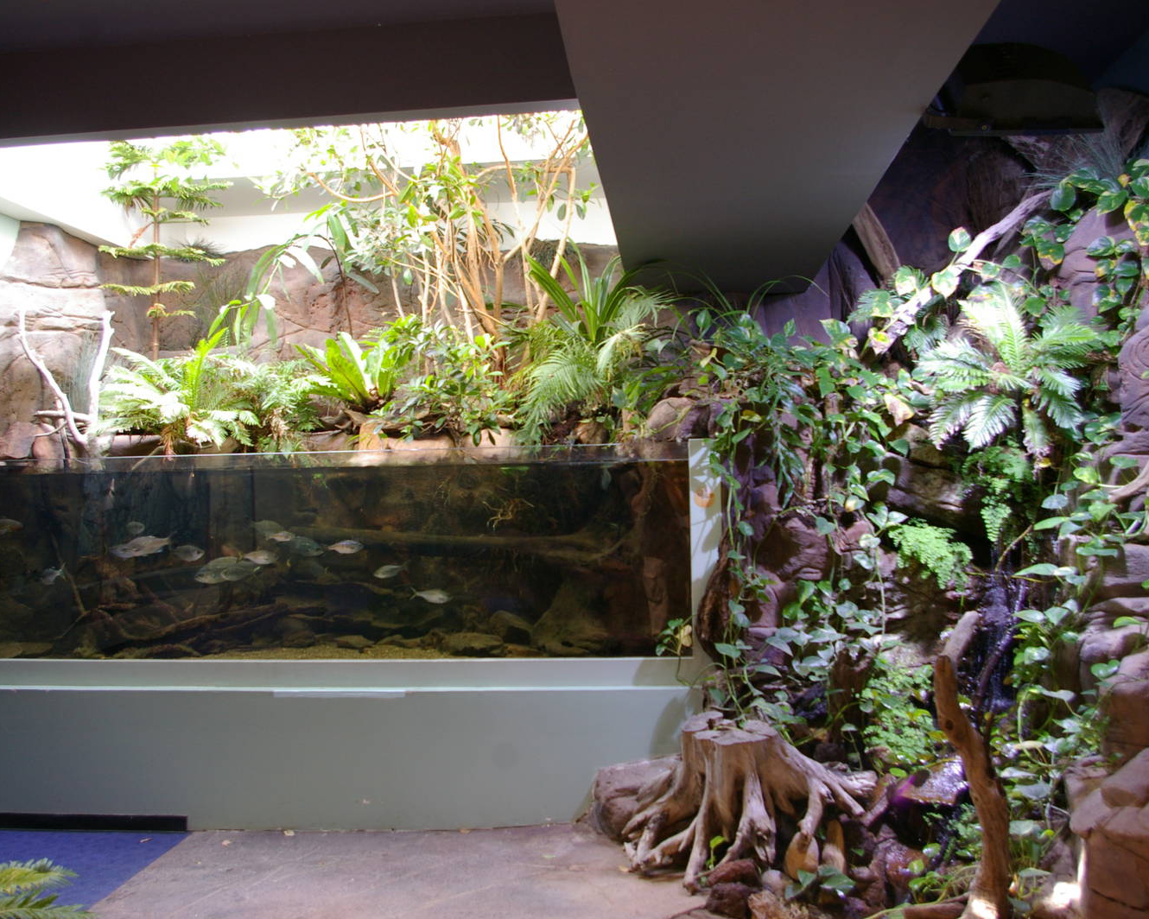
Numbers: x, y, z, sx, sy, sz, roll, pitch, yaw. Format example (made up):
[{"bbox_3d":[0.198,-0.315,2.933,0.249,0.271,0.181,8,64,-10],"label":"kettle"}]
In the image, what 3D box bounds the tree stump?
[{"bbox_3d":[0.679,1.297,4.080,0.960,0.540,0.760,-1,0,4],"label":"tree stump"}]

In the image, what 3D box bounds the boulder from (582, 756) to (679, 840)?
[{"bbox_3d":[0.260,1.376,4.270,0.460,0.340,0.340,-1,0,4],"label":"boulder"}]

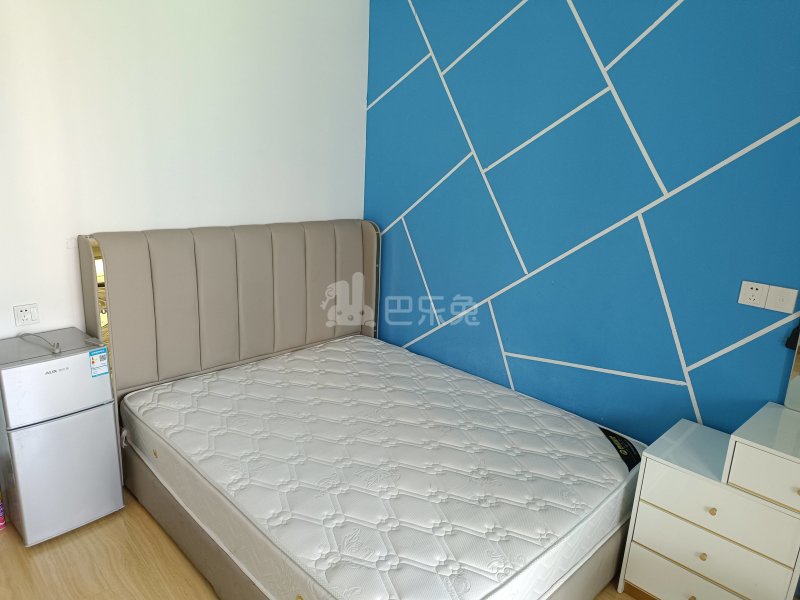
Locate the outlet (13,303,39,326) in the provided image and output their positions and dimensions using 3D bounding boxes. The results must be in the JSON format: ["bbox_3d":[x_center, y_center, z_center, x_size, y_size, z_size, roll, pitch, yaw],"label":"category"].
[{"bbox_3d":[-1.555,0.061,2.312,0.012,0.086,0.086,17,20,42],"label":"outlet"}]

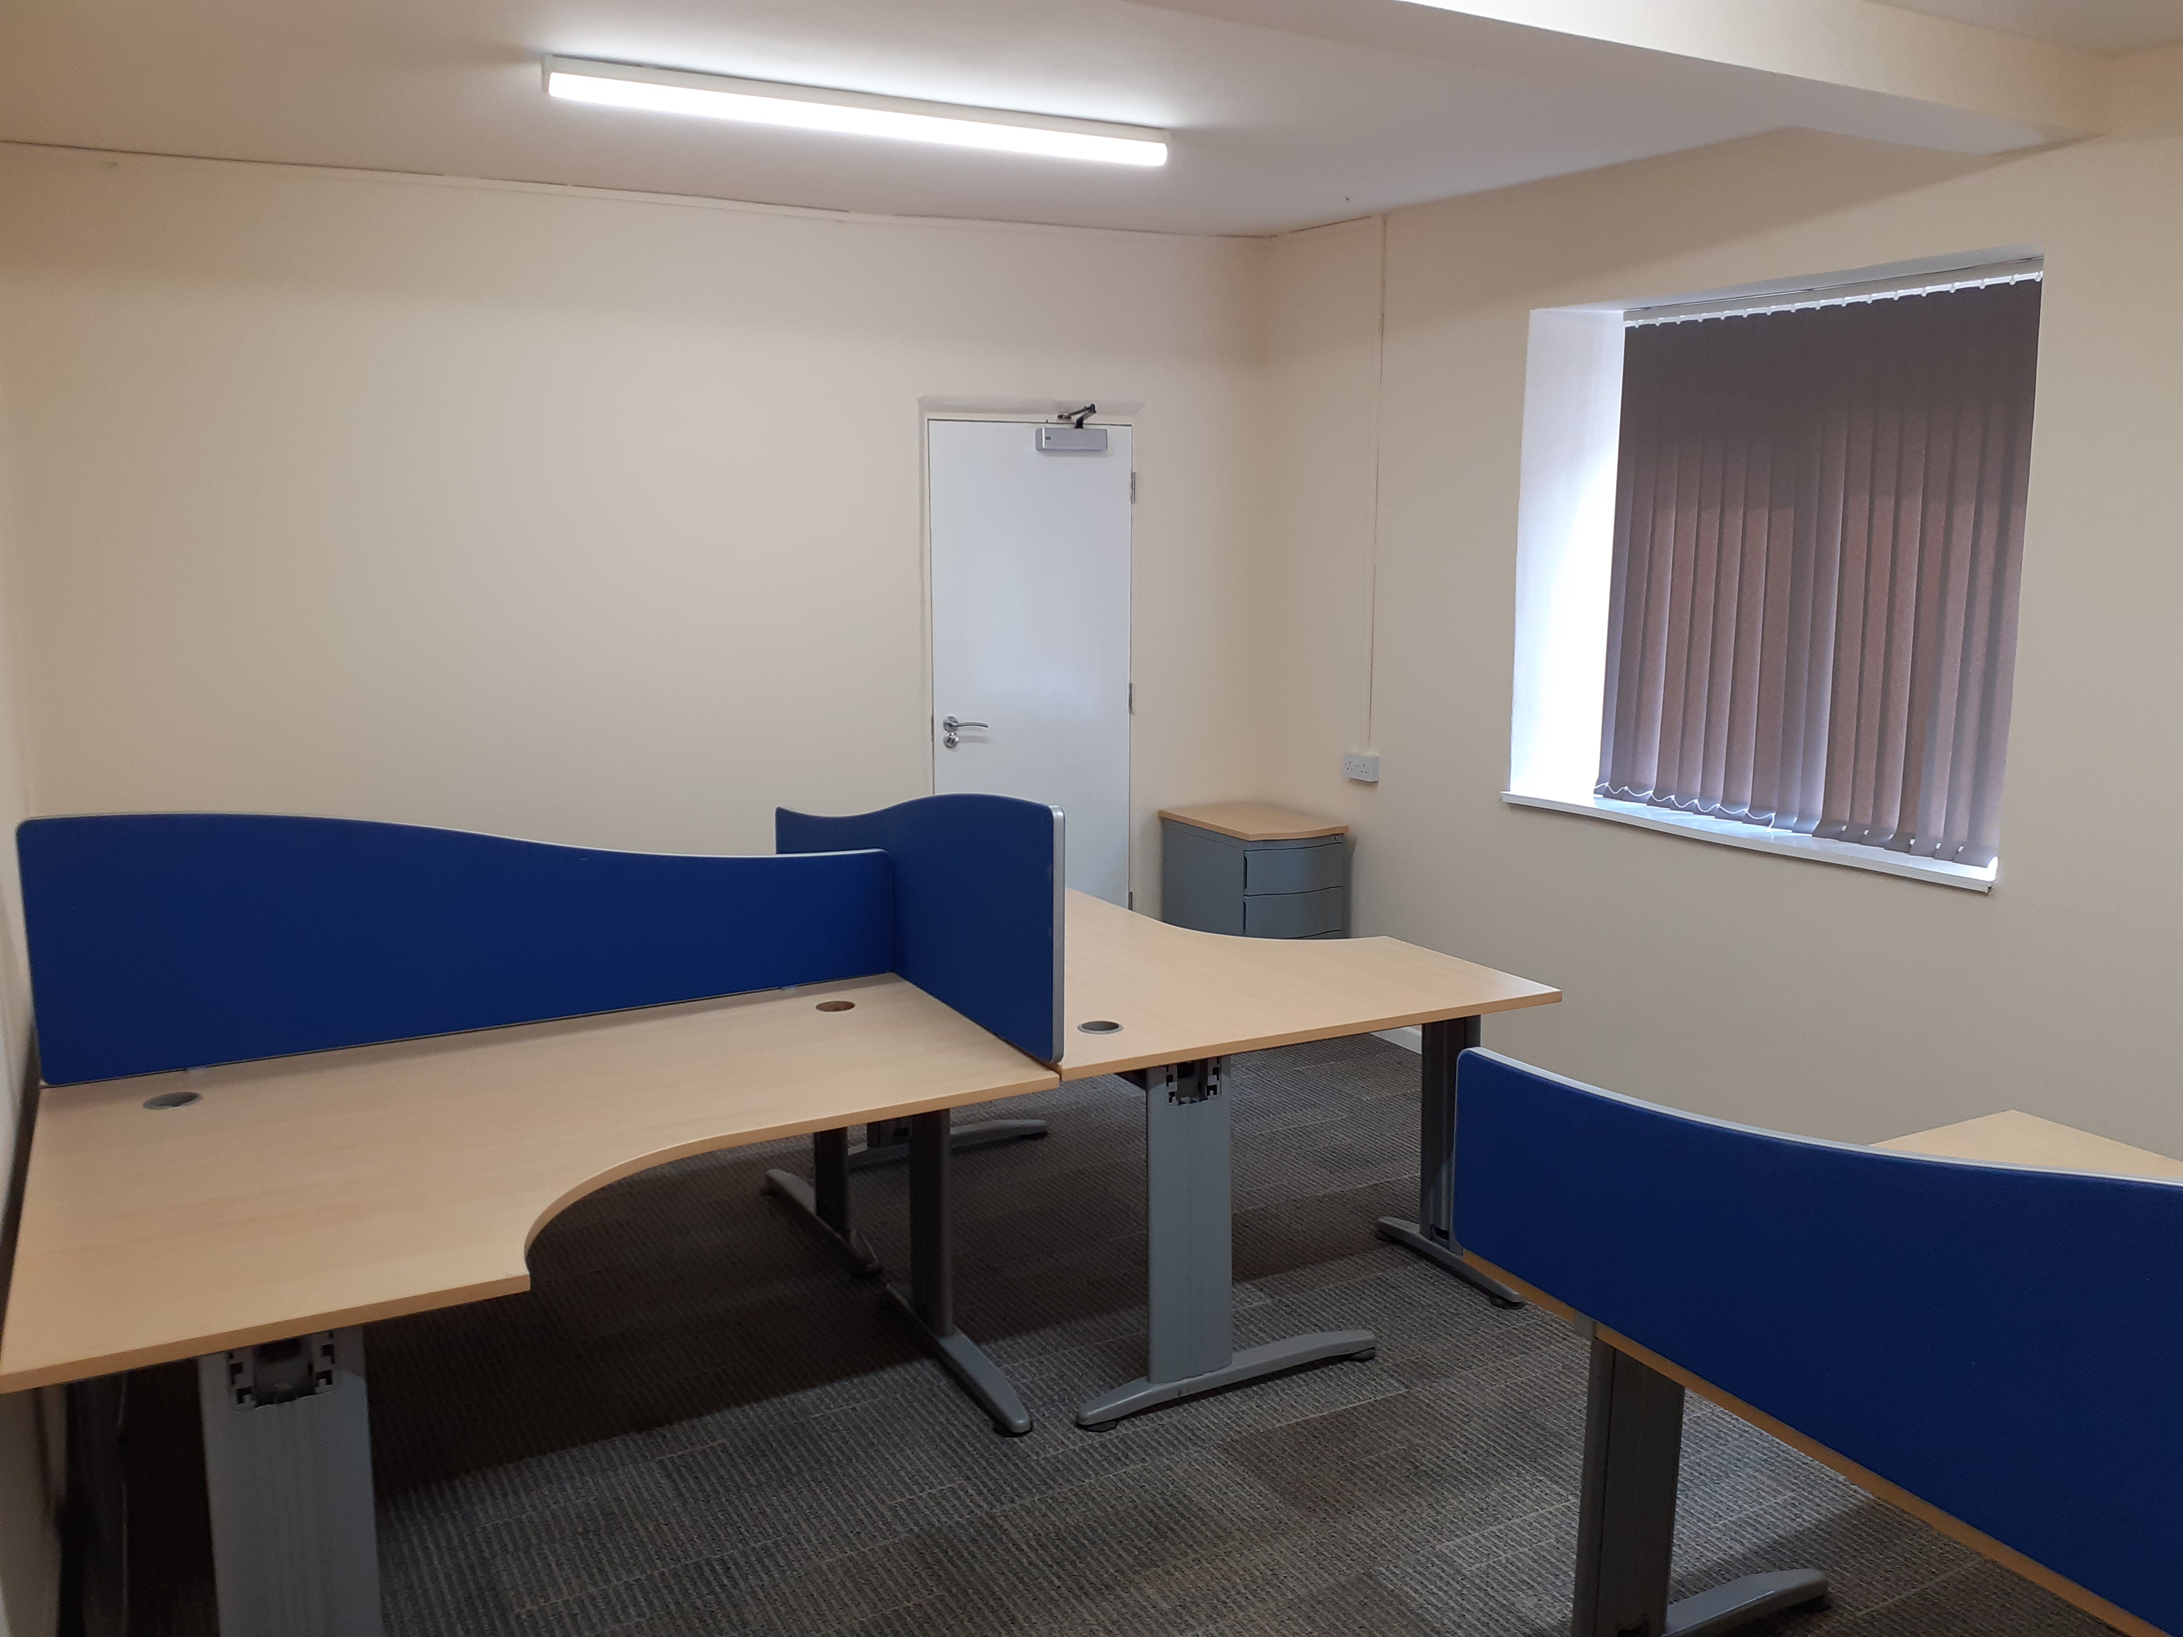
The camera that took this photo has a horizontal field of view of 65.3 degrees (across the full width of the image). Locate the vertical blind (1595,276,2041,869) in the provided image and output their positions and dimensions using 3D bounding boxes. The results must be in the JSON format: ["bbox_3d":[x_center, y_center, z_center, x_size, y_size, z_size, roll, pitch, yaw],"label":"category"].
[{"bbox_3d":[1.870,-0.673,4.526,0.090,1.410,1.340,-6,11,-29],"label":"vertical blind"}]

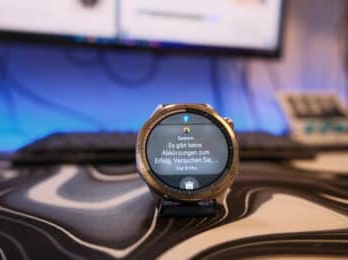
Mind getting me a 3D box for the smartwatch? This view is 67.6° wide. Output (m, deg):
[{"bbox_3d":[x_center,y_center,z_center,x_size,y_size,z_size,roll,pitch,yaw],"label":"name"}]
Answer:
[{"bbox_3d":[0.006,0.010,0.121,0.046,0.046,0.011,-3,-24,-9],"label":"smartwatch"}]

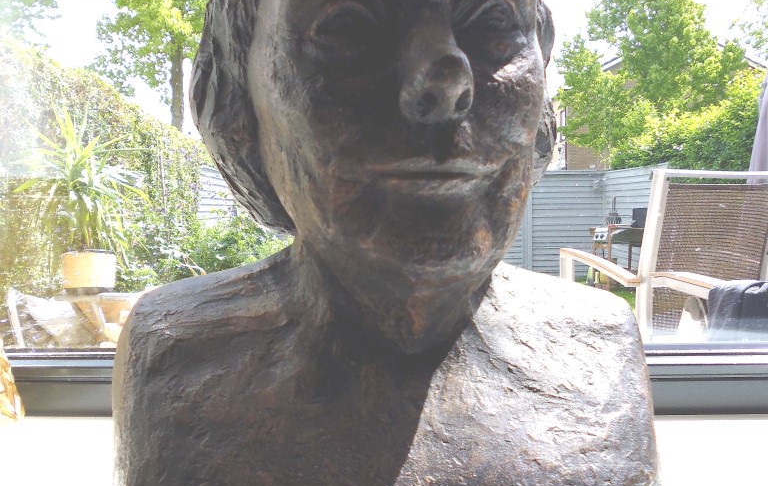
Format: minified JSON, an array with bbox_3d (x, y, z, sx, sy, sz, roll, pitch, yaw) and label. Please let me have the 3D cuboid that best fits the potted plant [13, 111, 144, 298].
[{"bbox_3d":[-1.195,-0.162,2.796,0.500,0.720,0.500,0,3,0],"label":"potted plant"}]

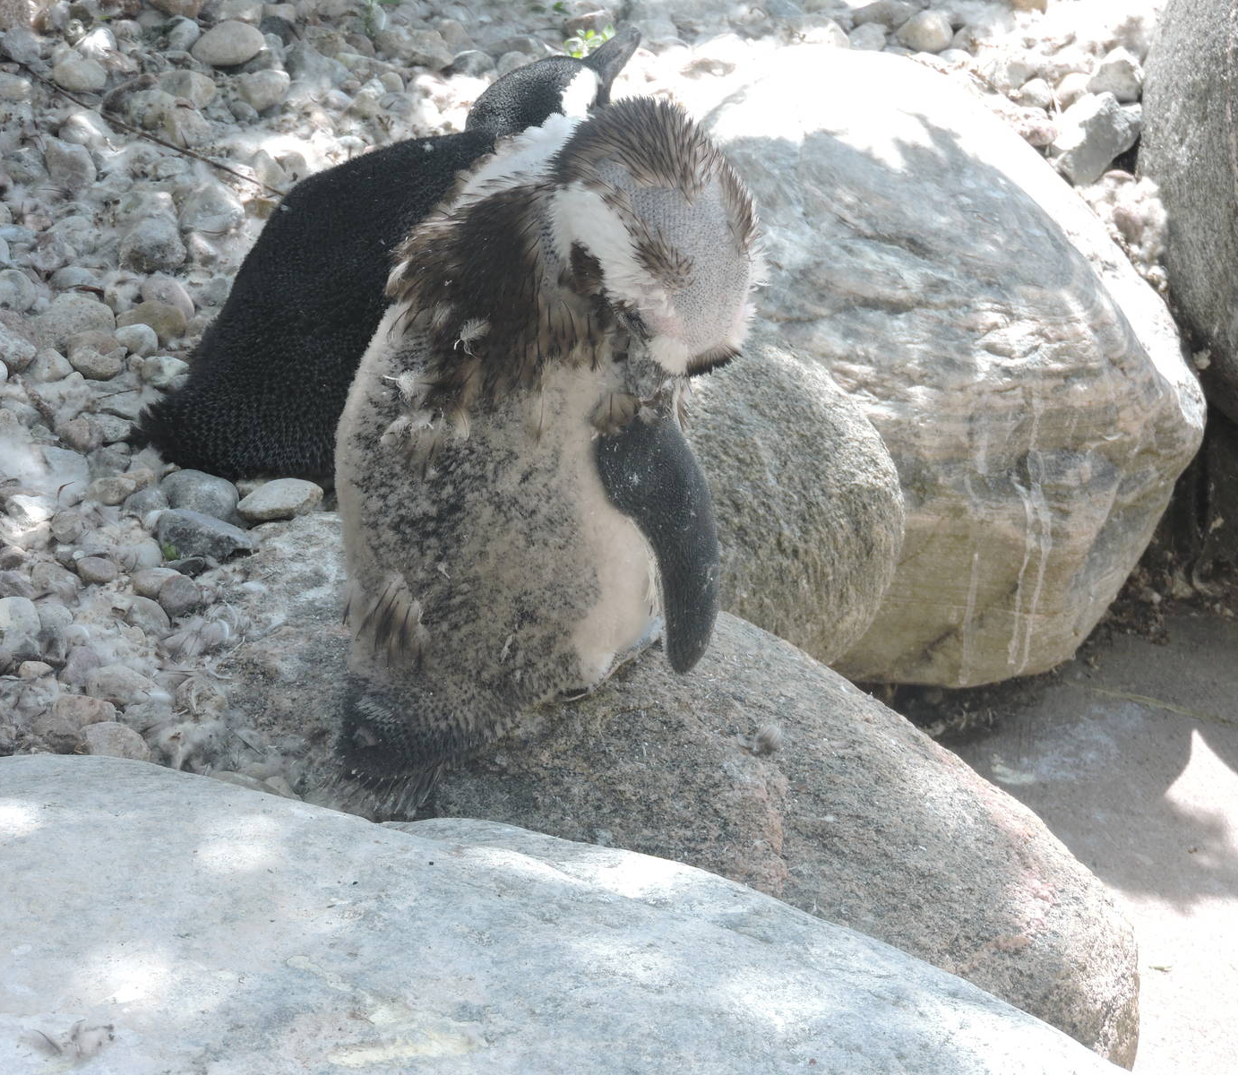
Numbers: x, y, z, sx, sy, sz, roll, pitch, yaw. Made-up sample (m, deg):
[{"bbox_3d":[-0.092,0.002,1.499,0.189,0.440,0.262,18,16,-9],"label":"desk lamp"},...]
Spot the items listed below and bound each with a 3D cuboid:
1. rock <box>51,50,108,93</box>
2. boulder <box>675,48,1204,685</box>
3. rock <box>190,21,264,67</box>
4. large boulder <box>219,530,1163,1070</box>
[{"bbox_3d":[-0.439,-0.380,4.556,0.048,0.035,0.039,0,29,0],"label":"rock"},{"bbox_3d":[0.245,-0.134,4.335,0.430,0.390,0.460,-6,31,-10],"label":"boulder"},{"bbox_3d":[-0.320,-0.405,4.585,0.061,0.036,0.045,5,30,9],"label":"rock"},{"bbox_3d":[0.039,0.217,3.830,0.630,0.350,0.520,0,28,0],"label":"large boulder"}]

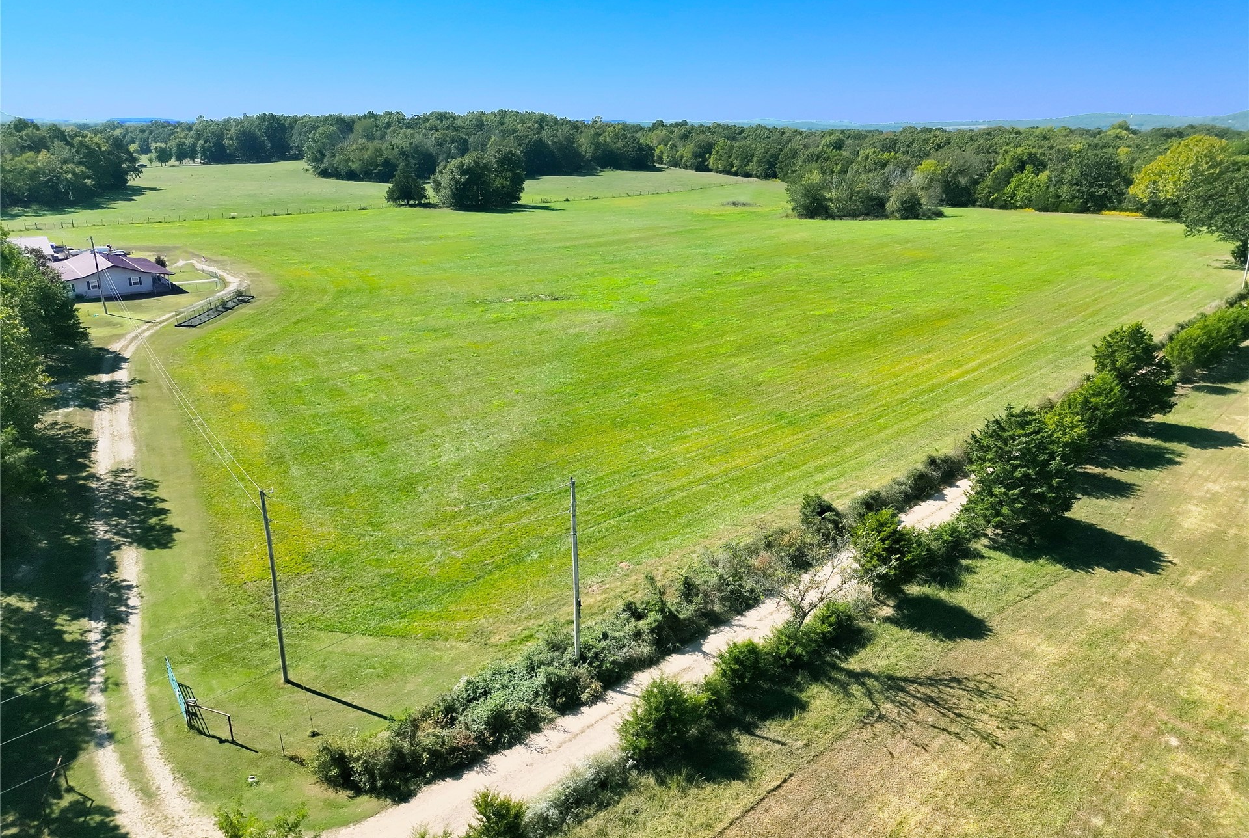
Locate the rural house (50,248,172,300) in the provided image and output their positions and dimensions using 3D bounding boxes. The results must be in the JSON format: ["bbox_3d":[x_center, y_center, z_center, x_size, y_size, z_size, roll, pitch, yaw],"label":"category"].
[{"bbox_3d":[-74.999,-21.536,126.746,12.984,4.131,17.933,-14,23,-35],"label":"rural house"}]

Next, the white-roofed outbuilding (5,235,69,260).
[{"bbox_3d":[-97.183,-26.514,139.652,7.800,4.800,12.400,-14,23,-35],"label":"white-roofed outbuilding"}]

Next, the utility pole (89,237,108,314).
[{"bbox_3d":[-63.788,-17.357,105.201,0.280,9.366,0.280,0,19,0],"label":"utility pole"}]

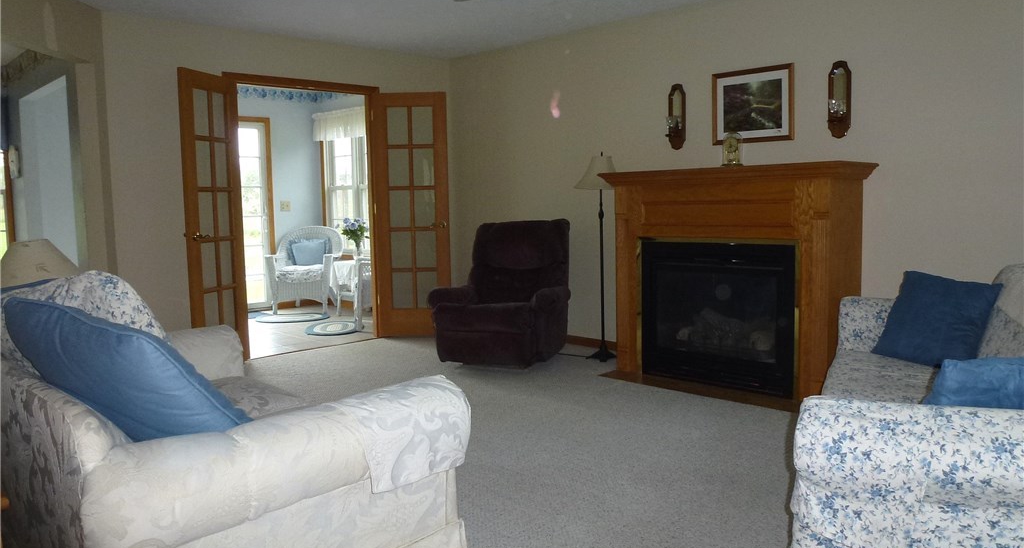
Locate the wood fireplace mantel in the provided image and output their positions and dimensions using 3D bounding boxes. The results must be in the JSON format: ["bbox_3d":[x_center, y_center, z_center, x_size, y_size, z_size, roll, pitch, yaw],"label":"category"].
[{"bbox_3d":[1.314,0.023,4.294,1.460,1.296,0.710,4,8,43],"label":"wood fireplace mantel"}]

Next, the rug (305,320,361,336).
[{"bbox_3d":[-1.639,0.500,6.573,0.530,0.012,0.780,-3,6,-13],"label":"rug"}]

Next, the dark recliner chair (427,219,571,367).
[{"bbox_3d":[-0.044,0.117,5.175,0.840,0.985,0.880,1,6,20],"label":"dark recliner chair"}]

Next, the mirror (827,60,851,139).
[{"bbox_3d":[1.867,-1.003,4.079,0.130,0.440,0.100,4,8,43],"label":"mirror"}]

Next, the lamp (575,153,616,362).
[{"bbox_3d":[0.645,-0.128,5.085,0.390,1.465,0.390,-1,6,0],"label":"lamp"}]

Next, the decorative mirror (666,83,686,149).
[{"bbox_3d":[1.101,-1.059,4.795,0.130,0.440,0.100,4,8,43],"label":"decorative mirror"}]

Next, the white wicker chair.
[{"bbox_3d":[-2.222,-0.055,7.730,0.730,0.905,0.700,-1,6,1],"label":"white wicker chair"}]

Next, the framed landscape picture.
[{"bbox_3d":[1.502,-1.058,4.469,0.540,0.460,0.025,4,8,43],"label":"framed landscape picture"}]

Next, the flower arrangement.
[{"bbox_3d":[-1.654,-0.380,7.467,0.330,0.440,0.310,-1,6,0],"label":"flower arrangement"}]

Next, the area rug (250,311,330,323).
[{"bbox_3d":[-2.230,0.448,7.209,0.770,0.012,0.540,-2,6,-2],"label":"area rug"}]

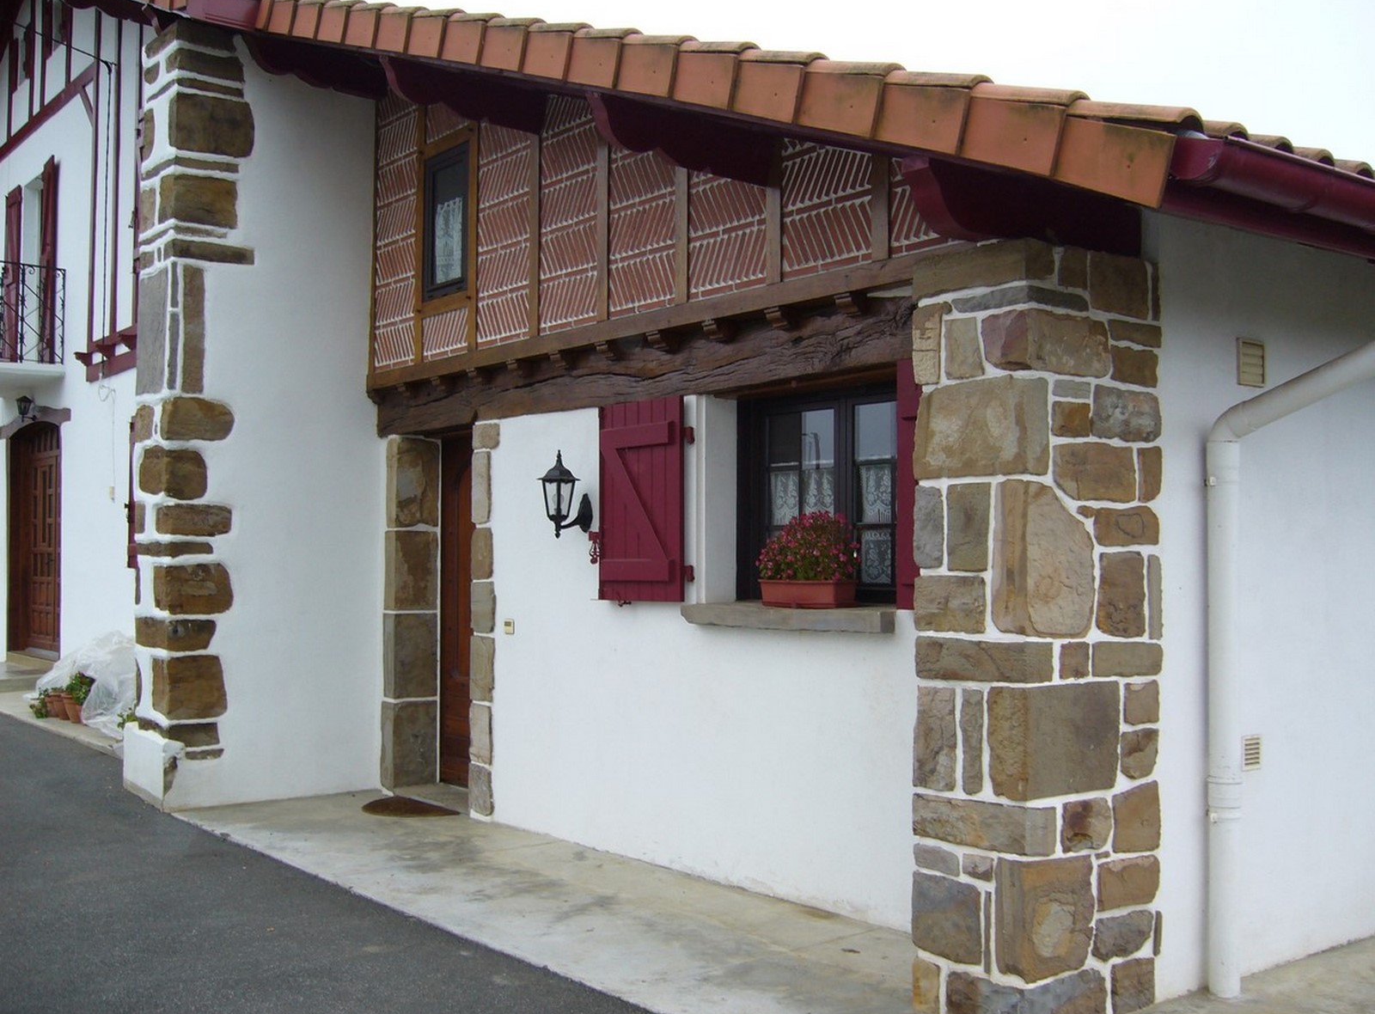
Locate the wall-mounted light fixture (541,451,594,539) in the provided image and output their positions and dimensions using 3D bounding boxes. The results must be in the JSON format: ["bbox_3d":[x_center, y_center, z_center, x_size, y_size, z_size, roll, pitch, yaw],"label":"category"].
[{"bbox_3d":[-0.613,-0.059,6.883,0.285,0.437,0.211,3,-4,-40],"label":"wall-mounted light fixture"}]

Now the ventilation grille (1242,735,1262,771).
[{"bbox_3d":[1.955,0.849,4.799,0.132,0.121,0.025,3,-4,-40],"label":"ventilation grille"}]

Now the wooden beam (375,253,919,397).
[{"bbox_3d":[-0.448,-0.850,6.960,0.111,0.108,4.747,3,-3,-40],"label":"wooden beam"}]

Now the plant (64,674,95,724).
[{"bbox_3d":[-4.753,1.516,11.019,0.250,0.390,0.250,3,-3,-40],"label":"plant"}]

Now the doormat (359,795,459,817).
[{"bbox_3d":[-1.667,1.731,8.018,0.392,0.018,0.777,3,-3,-40],"label":"doormat"}]

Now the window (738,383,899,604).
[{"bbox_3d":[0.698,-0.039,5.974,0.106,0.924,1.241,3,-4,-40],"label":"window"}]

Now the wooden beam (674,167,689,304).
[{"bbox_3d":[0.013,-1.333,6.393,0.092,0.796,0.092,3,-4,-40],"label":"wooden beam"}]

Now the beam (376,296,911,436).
[{"bbox_3d":[-0.341,-0.639,7.041,0.234,0.281,4.747,3,-3,-40],"label":"beam"}]

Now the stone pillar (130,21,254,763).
[{"bbox_3d":[-2.965,-0.661,8.242,0.422,4.237,0.594,3,-4,-40],"label":"stone pillar"}]

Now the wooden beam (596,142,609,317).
[{"bbox_3d":[-0.391,-1.446,6.952,0.090,1.063,0.095,3,-3,-40],"label":"wooden beam"}]

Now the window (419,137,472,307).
[{"bbox_3d":[-1.402,-1.637,8.109,0.079,0.891,0.548,3,-4,-40],"label":"window"}]

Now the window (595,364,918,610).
[{"bbox_3d":[0.433,-0.055,6.057,0.285,0.970,2.446,3,-3,-40],"label":"window"}]

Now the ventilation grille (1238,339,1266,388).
[{"bbox_3d":[2.025,-0.514,4.971,0.183,0.164,0.022,3,-3,-40],"label":"ventilation grille"}]

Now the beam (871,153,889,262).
[{"bbox_3d":[0.788,-1.193,5.460,0.092,0.466,0.092,3,-4,-40],"label":"beam"}]

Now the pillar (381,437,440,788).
[{"bbox_3d":[-1.741,0.646,8.750,0.311,2.161,0.246,3,-3,-40],"label":"pillar"}]

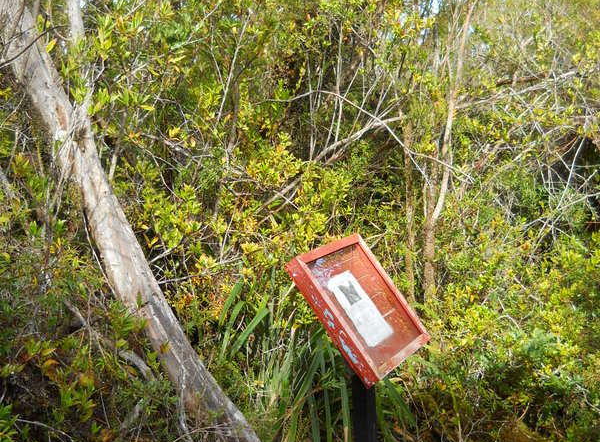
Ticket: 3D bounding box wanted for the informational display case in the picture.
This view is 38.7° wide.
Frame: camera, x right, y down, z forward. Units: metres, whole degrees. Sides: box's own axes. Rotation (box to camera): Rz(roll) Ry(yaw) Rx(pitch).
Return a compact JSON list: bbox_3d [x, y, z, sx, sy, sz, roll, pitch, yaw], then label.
[{"bbox_3d":[0.227,0.304,3.090,0.058,0.490,0.533,-39,-10,26],"label":"informational display case"}]

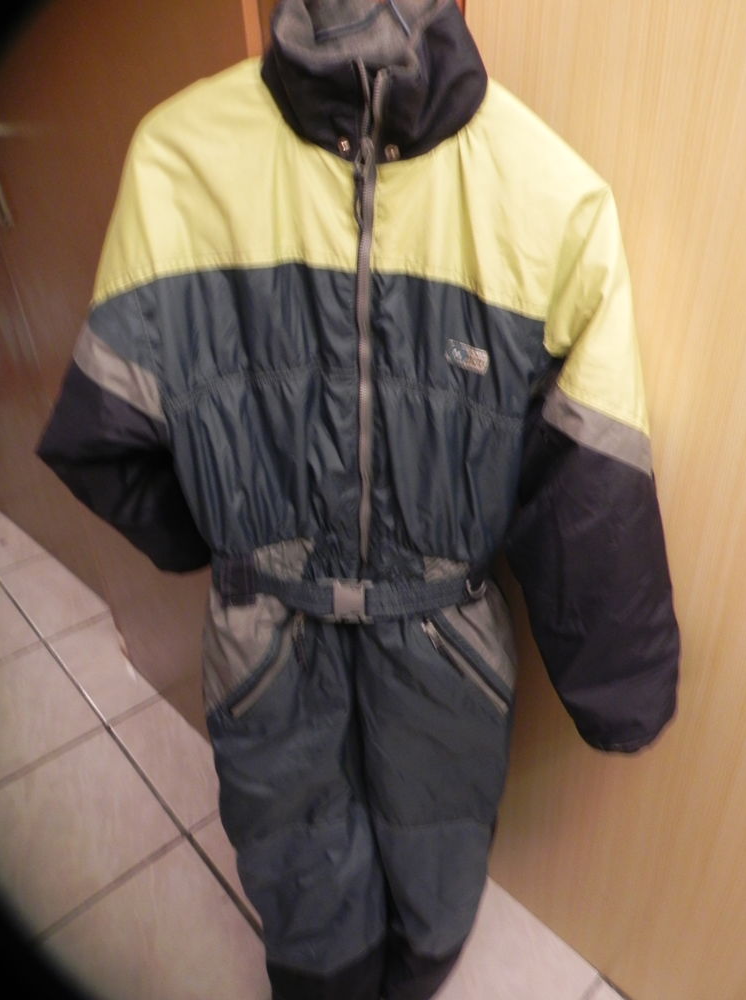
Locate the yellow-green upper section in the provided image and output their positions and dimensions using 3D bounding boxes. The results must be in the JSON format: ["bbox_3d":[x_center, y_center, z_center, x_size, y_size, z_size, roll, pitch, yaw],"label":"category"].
[{"bbox_3d":[-0.006,-0.214,0.670,0.530,0.290,0.200,7,34,12],"label":"yellow-green upper section"}]

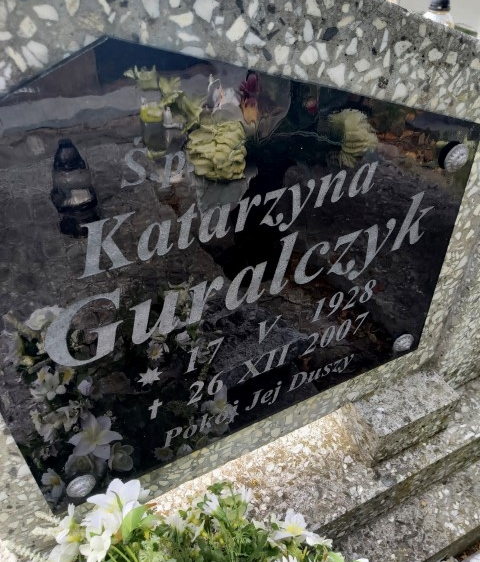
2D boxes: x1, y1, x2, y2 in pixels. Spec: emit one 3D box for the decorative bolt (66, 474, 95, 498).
[{"bbox_3d":[-0.158,0.205,0.480,0.030,0.030,0.012,-19,41,-20],"label":"decorative bolt"}]

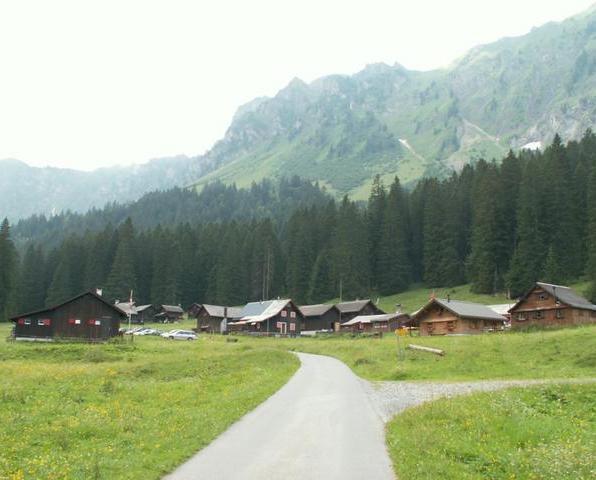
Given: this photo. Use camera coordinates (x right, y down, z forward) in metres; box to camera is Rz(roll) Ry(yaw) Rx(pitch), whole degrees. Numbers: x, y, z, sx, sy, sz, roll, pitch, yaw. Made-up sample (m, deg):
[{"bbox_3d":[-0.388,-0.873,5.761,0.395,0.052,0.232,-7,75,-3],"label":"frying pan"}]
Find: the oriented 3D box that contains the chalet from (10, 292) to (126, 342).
[{"bbox_3d":[-26.418,9.192,75.689,12.500,5.500,10.000,3,-11,-17],"label":"chalet"}]

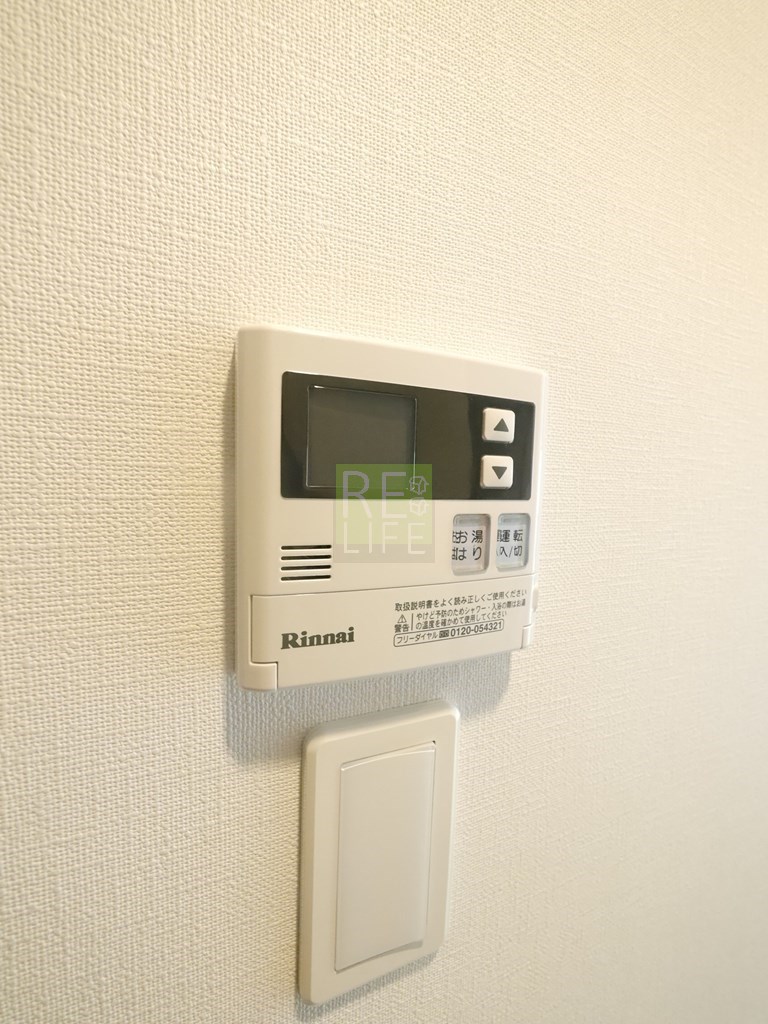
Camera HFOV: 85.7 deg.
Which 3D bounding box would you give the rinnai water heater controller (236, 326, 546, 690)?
[{"bbox_3d":[0.009,0.000,0.162,0.125,0.120,0.019,0,5,-22],"label":"rinnai water heater controller"}]

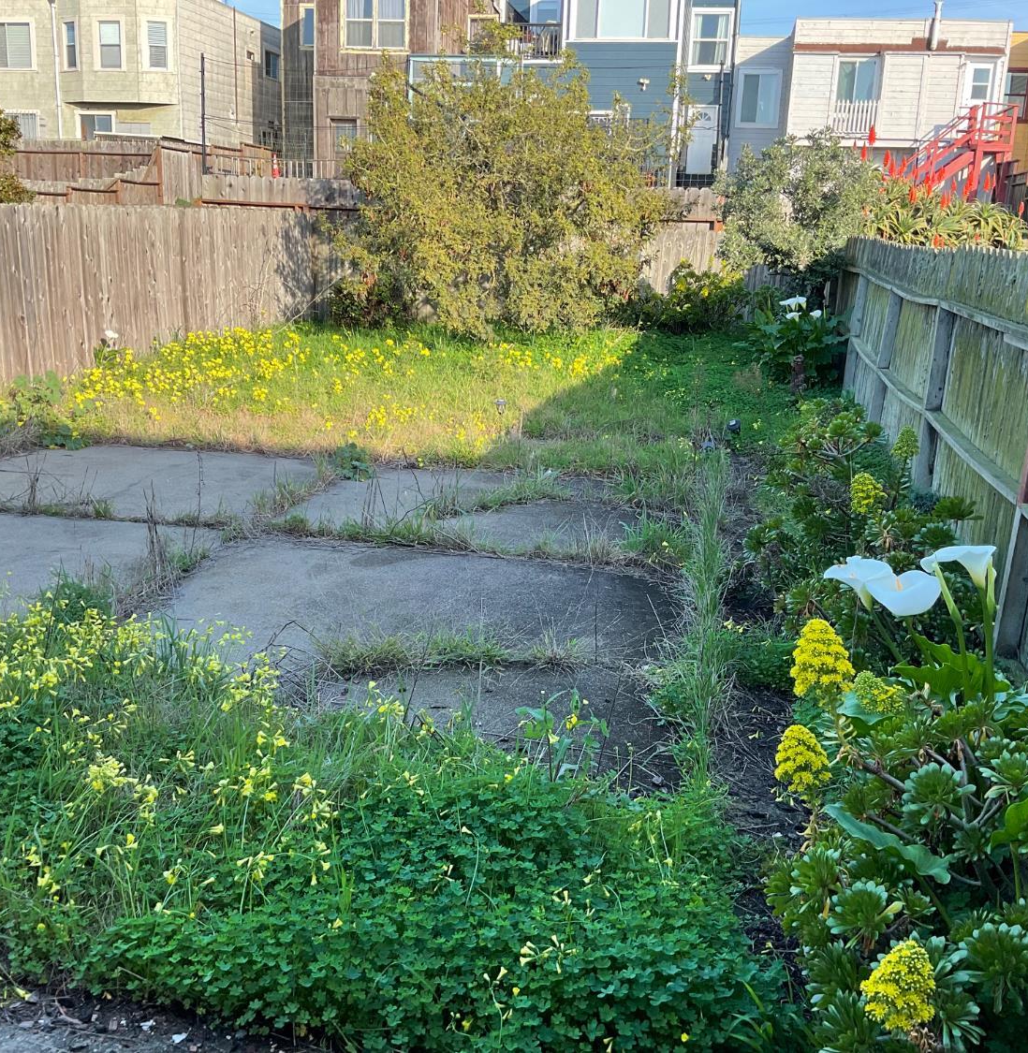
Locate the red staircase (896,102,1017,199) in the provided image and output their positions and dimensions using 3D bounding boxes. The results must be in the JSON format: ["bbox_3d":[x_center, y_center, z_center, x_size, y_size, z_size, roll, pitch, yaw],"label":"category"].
[{"bbox_3d":[11.317,-9.411,30.300,3.000,2.700,1.250,4,15,8],"label":"red staircase"}]

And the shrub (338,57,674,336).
[{"bbox_3d":[-0.034,-4.080,14.700,3.850,3.320,2.700,4,15,9],"label":"shrub"}]

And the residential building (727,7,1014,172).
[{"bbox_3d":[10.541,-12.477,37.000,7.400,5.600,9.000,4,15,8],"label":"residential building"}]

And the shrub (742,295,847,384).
[{"bbox_3d":[3.050,-2.122,12.800,1.080,0.900,0.900,4,15,9],"label":"shrub"}]

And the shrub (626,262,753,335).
[{"bbox_3d":[2.189,-2.824,14.900,1.500,0.900,1.100,4,15,9],"label":"shrub"}]

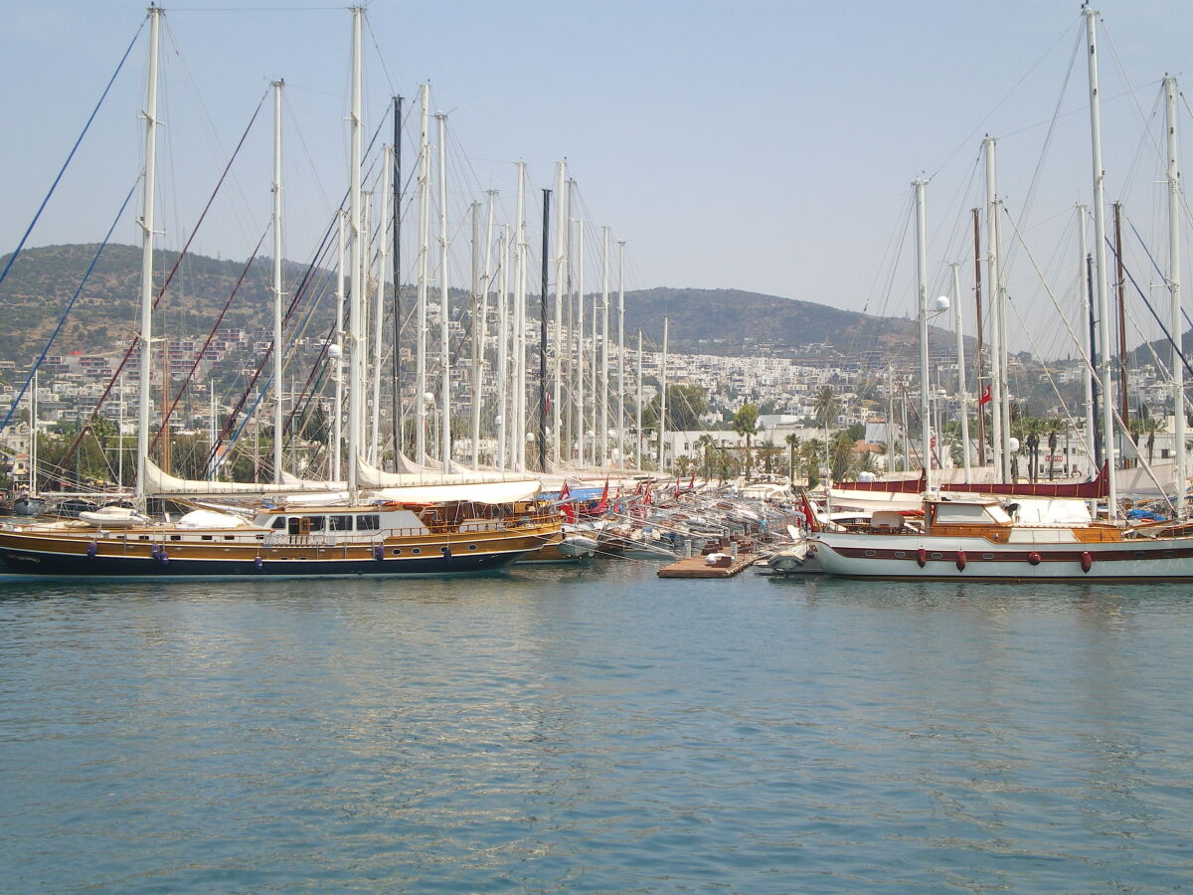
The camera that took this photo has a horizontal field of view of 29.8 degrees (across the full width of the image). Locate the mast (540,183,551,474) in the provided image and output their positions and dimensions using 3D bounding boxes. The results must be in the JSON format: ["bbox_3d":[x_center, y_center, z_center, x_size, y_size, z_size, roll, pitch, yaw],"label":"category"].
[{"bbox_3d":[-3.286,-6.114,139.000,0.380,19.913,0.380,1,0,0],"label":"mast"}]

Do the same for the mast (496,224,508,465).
[{"bbox_3d":[-7.689,-6.750,180.000,0.360,21.570,0.360,1,0,0],"label":"mast"}]

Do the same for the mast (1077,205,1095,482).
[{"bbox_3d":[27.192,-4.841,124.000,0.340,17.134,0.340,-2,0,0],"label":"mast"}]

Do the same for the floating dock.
[{"bbox_3d":[6.328,6.493,123.815,4.000,0.450,19.000,0,0,8],"label":"floating dock"}]

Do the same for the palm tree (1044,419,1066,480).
[{"bbox_3d":[70.660,0.612,345.000,3.500,10.258,3.500,0,0,0],"label":"palm tree"}]

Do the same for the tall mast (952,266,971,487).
[{"bbox_3d":[20.274,-3.190,124.000,0.300,13.838,0.300,-3,0,0],"label":"tall mast"}]

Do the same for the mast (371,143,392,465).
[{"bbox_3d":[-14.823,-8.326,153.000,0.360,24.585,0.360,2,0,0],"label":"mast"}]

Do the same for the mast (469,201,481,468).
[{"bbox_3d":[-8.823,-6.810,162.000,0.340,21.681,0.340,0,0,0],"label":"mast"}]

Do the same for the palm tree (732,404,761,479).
[{"bbox_3d":[23.377,-0.378,350.000,4.300,12.757,4.300,0,0,0],"label":"palm tree"}]

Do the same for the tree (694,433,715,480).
[{"bbox_3d":[16.036,1.757,330.000,3.200,7.469,3.200,0,0,0],"label":"tree"}]

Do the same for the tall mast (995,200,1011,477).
[{"bbox_3d":[24.697,-5.239,136.000,0.400,19.290,0.400,-2,0,0],"label":"tall mast"}]

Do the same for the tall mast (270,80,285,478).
[{"bbox_3d":[-19.634,-9.084,138.000,0.420,26.970,0.420,0,0,0],"label":"tall mast"}]

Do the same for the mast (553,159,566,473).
[{"bbox_3d":[-2.937,-8.900,174.000,0.460,26.600,0.460,1,0,0],"label":"mast"}]

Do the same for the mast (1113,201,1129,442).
[{"bbox_3d":[32.907,-5.702,140.000,0.320,19.121,0.320,-2,0,0],"label":"mast"}]

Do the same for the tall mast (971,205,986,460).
[{"bbox_3d":[23.937,-5.515,140.000,0.320,18.736,0.320,-1,0,0],"label":"tall mast"}]

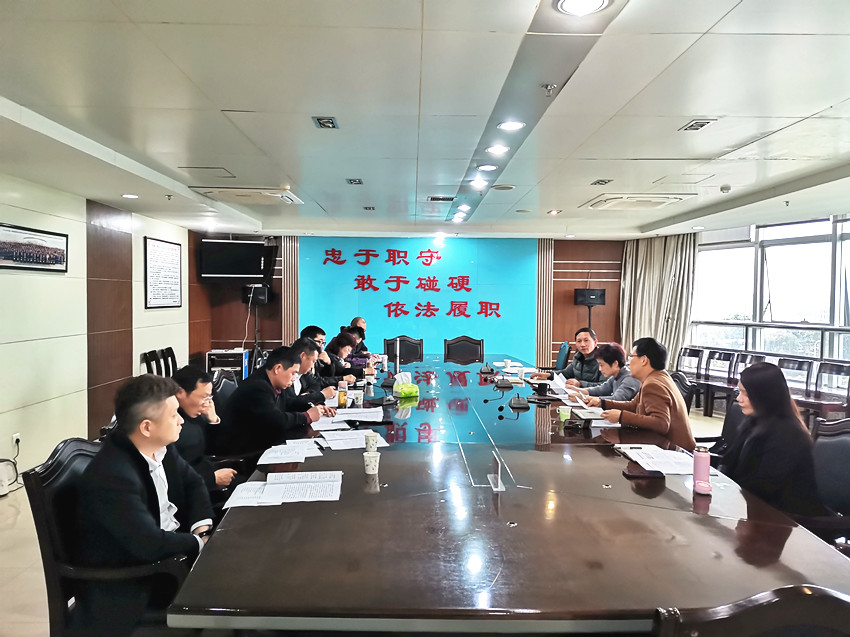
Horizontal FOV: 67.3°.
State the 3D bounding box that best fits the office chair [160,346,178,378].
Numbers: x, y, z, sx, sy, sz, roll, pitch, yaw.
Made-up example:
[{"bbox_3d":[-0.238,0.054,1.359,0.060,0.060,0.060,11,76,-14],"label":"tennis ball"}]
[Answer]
[{"bbox_3d":[-2.867,0.801,7.633,0.500,0.880,0.450,0,2,-1],"label":"office chair"}]

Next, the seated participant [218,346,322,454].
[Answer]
[{"bbox_3d":[-0.917,0.782,3.900,0.700,1.230,0.530,0,2,-1],"label":"seated participant"}]

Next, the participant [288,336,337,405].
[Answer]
[{"bbox_3d":[-0.931,0.753,4.634,0.800,1.225,0.540,1,2,7],"label":"participant"}]

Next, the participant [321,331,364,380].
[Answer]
[{"bbox_3d":[-0.876,0.724,5.995,0.780,1.188,0.540,1,2,7],"label":"participant"}]

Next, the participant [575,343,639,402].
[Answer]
[{"bbox_3d":[1.387,0.773,4.854,0.640,1.180,0.500,0,2,6],"label":"participant"}]

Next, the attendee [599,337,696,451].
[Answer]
[{"bbox_3d":[1.336,0.754,3.851,0.680,1.280,0.540,0,2,10],"label":"attendee"}]

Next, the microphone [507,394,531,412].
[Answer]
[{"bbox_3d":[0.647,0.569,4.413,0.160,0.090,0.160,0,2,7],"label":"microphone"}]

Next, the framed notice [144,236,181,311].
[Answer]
[{"bbox_3d":[-3.290,-0.561,8.120,0.030,0.850,1.160,0,2,-1],"label":"framed notice"}]

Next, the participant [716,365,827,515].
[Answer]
[{"bbox_3d":[1.484,0.811,2.855,0.680,1.230,0.500,0,2,7],"label":"participant"}]

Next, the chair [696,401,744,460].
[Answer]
[{"bbox_3d":[1.656,0.916,3.812,0.600,0.960,0.600,0,2,-1],"label":"chair"}]

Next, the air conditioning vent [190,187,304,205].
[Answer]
[{"bbox_3d":[-1.896,-1.326,6.924,0.970,0.050,1.000,0,2,-1],"label":"air conditioning vent"}]

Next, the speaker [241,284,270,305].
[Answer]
[{"bbox_3d":[-2.614,-0.362,9.846,0.430,0.270,0.280,0,2,-1],"label":"speaker"}]

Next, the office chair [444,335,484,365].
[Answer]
[{"bbox_3d":[0.556,0.743,8.724,0.580,0.980,0.620,0,2,-1],"label":"office chair"}]

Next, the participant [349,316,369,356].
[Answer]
[{"bbox_3d":[-0.823,0.629,7.514,0.780,1.270,0.540,1,2,11],"label":"participant"}]

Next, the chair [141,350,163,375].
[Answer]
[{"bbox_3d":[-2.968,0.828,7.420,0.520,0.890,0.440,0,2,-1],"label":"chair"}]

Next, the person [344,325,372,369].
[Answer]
[{"bbox_3d":[-0.885,0.689,6.700,0.720,1.220,0.520,0,2,-1],"label":"person"}]

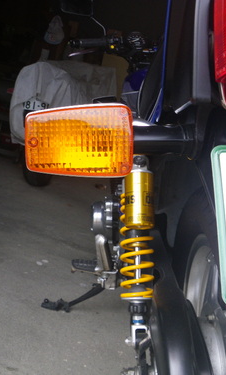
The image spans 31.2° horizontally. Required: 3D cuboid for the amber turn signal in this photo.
[{"bbox_3d":[-0.033,-0.046,0.395,0.098,0.064,0.062,0,8,-2],"label":"amber turn signal"}]

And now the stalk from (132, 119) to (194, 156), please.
[{"bbox_3d":[0.049,-0.050,0.402,0.063,0.036,0.036,0,8,-2],"label":"stalk"}]

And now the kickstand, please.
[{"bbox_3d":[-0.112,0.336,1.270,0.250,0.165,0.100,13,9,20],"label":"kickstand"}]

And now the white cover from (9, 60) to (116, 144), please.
[{"bbox_3d":[-0.431,-0.797,3.750,0.680,0.820,1.600,11,9,8],"label":"white cover"}]

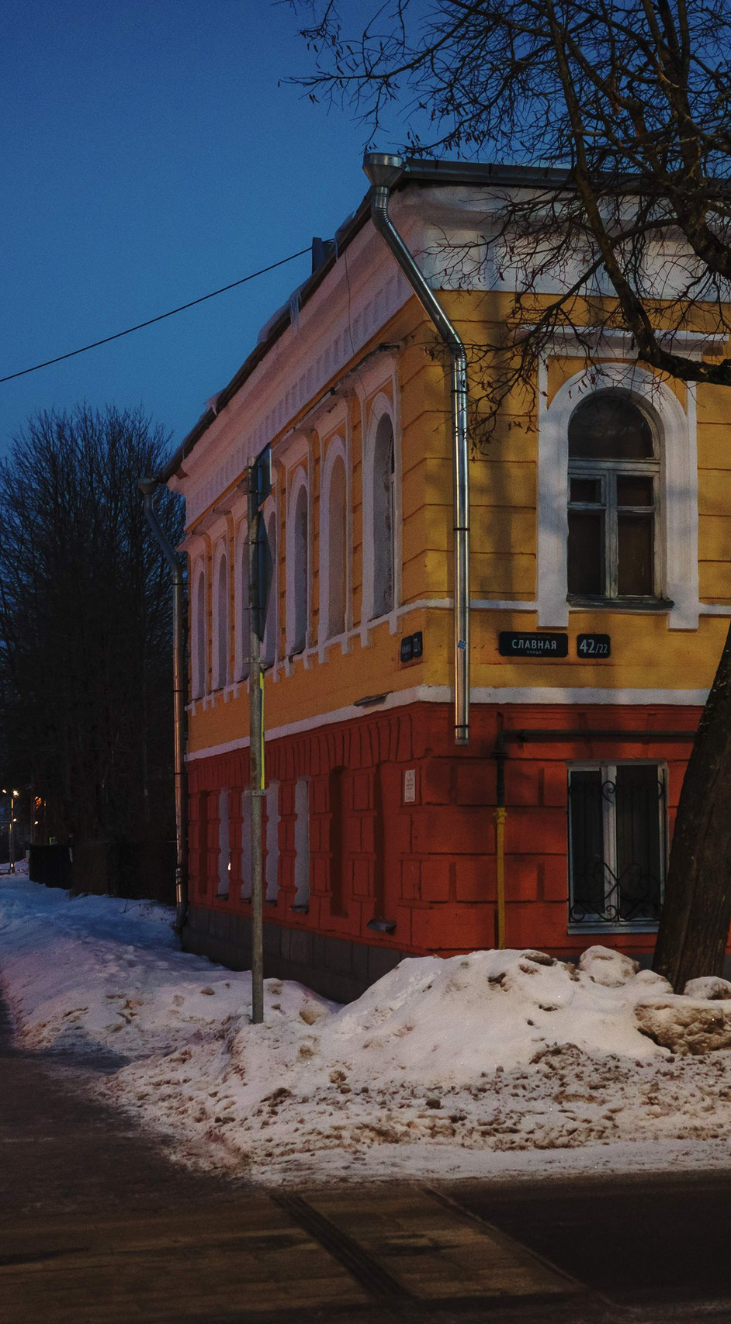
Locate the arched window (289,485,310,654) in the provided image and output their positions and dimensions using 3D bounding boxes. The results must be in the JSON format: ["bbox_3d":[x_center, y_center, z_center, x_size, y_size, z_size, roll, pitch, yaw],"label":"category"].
[{"bbox_3d":[-0.934,-1.338,31.619,0.200,2.400,1.200,1,-5,-12],"label":"arched window"}]

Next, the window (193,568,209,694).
[{"bbox_3d":[-3.106,-0.544,41.477,0.200,2.400,1.200,1,-5,-12],"label":"window"}]

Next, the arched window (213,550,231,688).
[{"bbox_3d":[-2.507,-0.733,38.756,0.200,2.400,1.200,1,-5,-12],"label":"arched window"}]

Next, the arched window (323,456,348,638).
[{"bbox_3d":[-0.389,-1.510,29.146,0.200,2.400,1.200,1,-5,-12],"label":"arched window"}]

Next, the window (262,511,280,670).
[{"bbox_3d":[-1.290,-1.114,33.284,0.240,2.340,1.100,1,-5,-12],"label":"window"}]

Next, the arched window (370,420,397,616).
[{"bbox_3d":[0.344,-1.725,25.733,0.240,2.360,1.120,1,-5,-12],"label":"arched window"}]

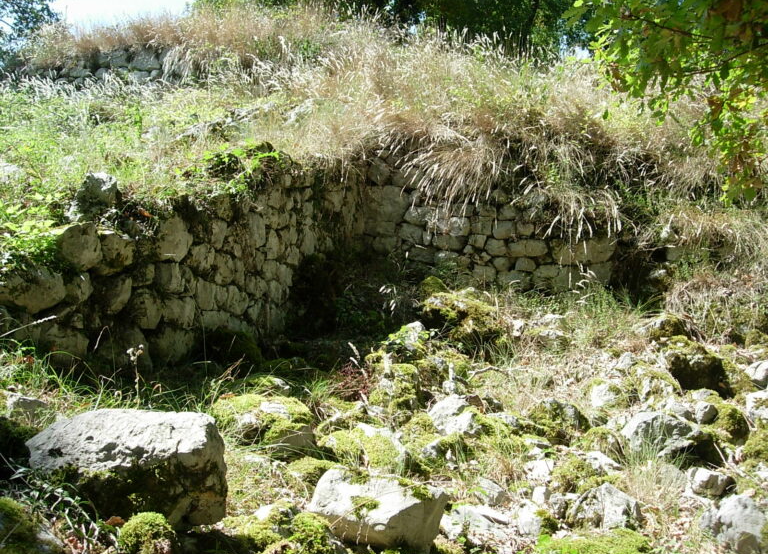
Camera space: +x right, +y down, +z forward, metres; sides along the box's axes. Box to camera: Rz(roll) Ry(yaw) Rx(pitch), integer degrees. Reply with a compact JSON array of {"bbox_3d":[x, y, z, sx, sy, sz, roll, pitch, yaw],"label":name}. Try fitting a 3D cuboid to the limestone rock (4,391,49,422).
[{"bbox_3d":[-2.076,0.765,4.901,0.226,0.189,0.181,0,5,0],"label":"limestone rock"}]

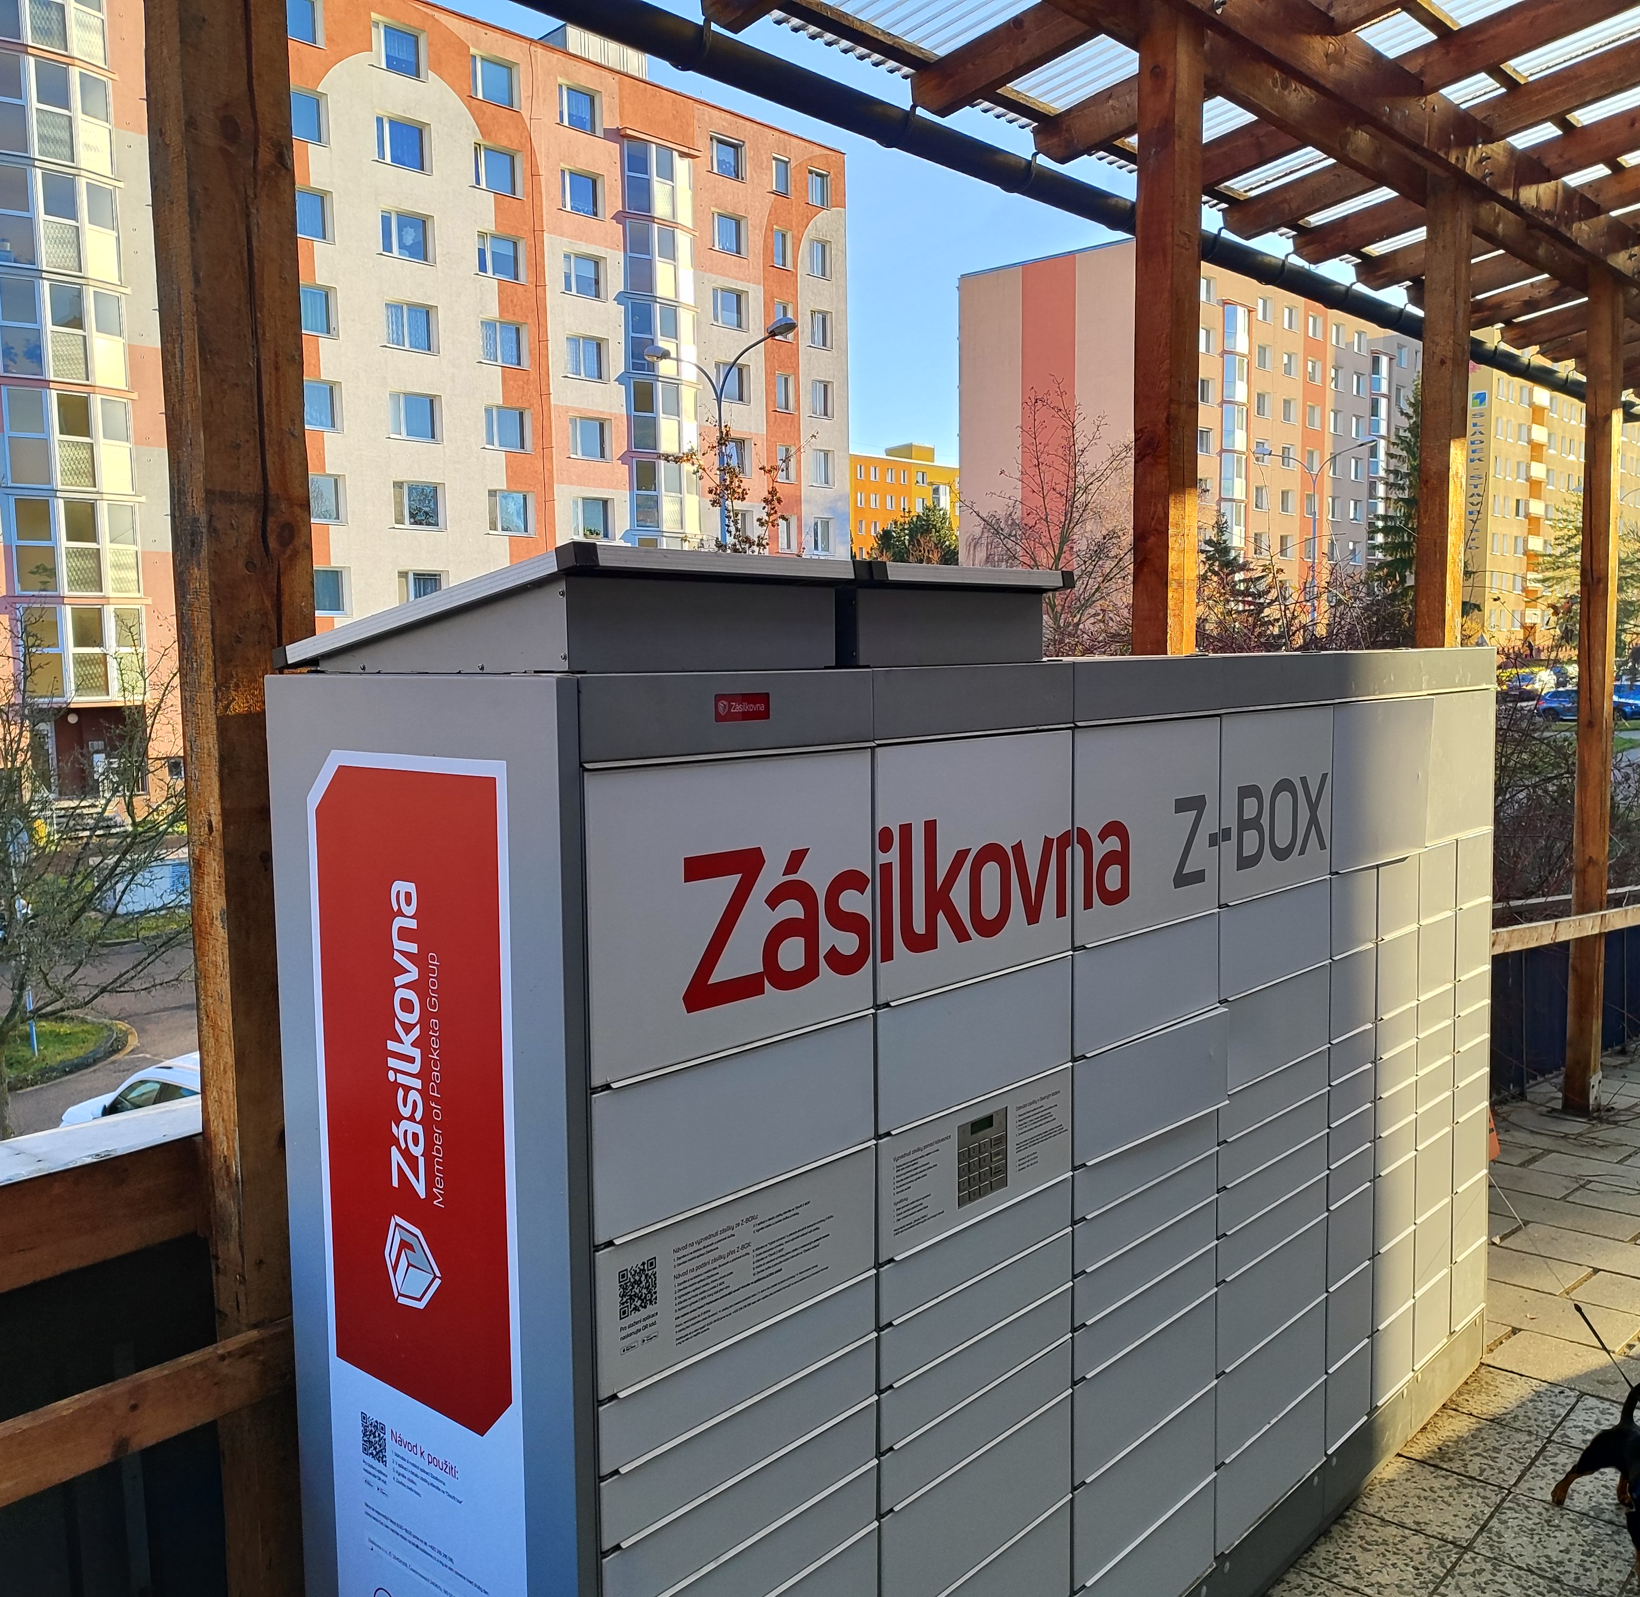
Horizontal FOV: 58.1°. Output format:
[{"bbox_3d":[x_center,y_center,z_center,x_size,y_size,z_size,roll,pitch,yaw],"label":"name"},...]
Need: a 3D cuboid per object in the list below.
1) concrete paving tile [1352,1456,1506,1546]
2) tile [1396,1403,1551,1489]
[{"bbox_3d":[1.466,1.724,3.593,0.300,0.050,0.300,3,6,42],"label":"concrete paving tile"},{"bbox_3d":[1.674,1.699,3.824,0.300,0.050,0.300,3,6,42],"label":"tile"}]

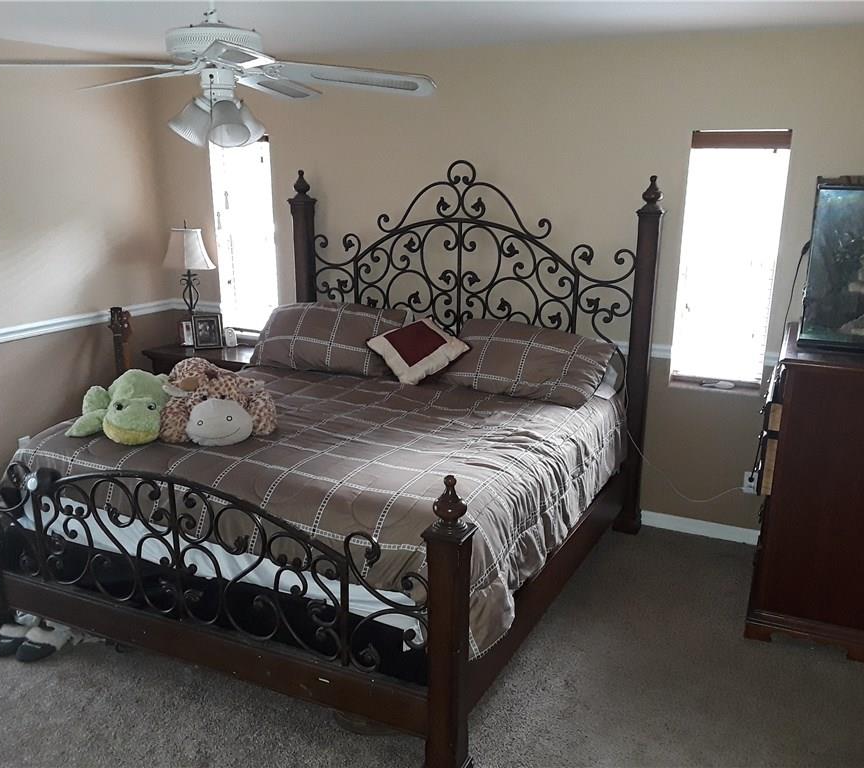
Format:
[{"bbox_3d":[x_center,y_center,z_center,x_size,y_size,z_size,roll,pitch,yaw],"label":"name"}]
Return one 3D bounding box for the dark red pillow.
[{"bbox_3d":[-0.074,-0.181,4.284,0.390,0.130,0.390,-27,47,-20],"label":"dark red pillow"}]

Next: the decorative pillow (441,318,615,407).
[{"bbox_3d":[0.447,-0.101,4.051,0.810,0.160,0.450,7,57,25],"label":"decorative pillow"}]

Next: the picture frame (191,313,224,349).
[{"bbox_3d":[-1.417,-0.328,5.218,0.160,0.205,0.040,-4,3,-18],"label":"picture frame"}]

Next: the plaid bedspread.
[{"bbox_3d":[-0.343,0.317,3.685,1.980,0.420,1.980,7,16,25],"label":"plaid bedspread"}]

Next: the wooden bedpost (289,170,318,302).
[{"bbox_3d":[-0.754,-0.347,4.989,0.120,1.797,0.120,7,16,26],"label":"wooden bedpost"}]

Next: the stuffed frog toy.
[{"bbox_3d":[-1.210,0.065,3.306,0.440,0.250,0.360,-5,15,-20],"label":"stuffed frog toy"}]

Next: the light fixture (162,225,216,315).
[{"bbox_3d":[-1.504,-0.610,5.159,0.335,0.770,0.335,7,16,25],"label":"light fixture"}]

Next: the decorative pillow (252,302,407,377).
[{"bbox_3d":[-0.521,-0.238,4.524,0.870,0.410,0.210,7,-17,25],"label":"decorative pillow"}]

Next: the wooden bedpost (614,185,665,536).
[{"bbox_3d":[1.036,-0.121,4.155,0.126,1.800,0.126,7,16,25],"label":"wooden bedpost"}]

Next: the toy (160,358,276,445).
[{"bbox_3d":[-0.881,0.071,3.416,0.450,0.280,0.380,-3,15,-12],"label":"toy"}]

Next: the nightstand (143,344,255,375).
[{"bbox_3d":[-1.296,0.165,5.090,0.710,0.750,0.470,7,16,24],"label":"nightstand"}]

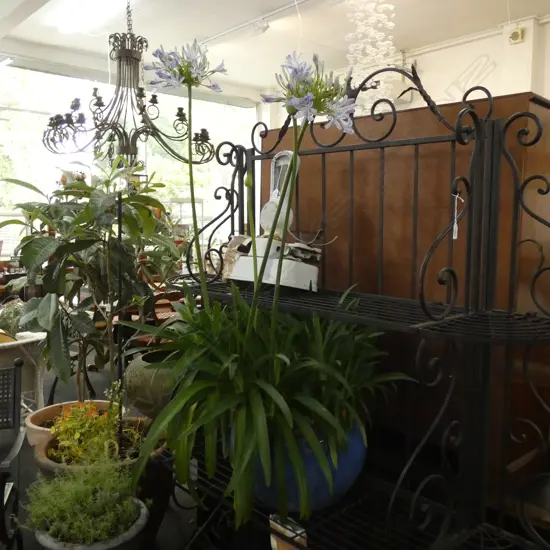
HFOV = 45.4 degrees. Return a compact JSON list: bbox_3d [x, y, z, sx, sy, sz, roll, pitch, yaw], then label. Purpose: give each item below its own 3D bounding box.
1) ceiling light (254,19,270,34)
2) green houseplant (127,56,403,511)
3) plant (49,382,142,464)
[{"bbox_3d":[-0.099,-1.968,5.200,0.140,0.135,0.110,-3,6,-32],"label":"ceiling light"},{"bbox_3d":[-0.010,0.010,1.860,0.820,1.300,0.760,0,5,0],"label":"green houseplant"},{"bbox_3d":[-0.541,0.424,1.985,0.285,0.190,0.270,0,5,0],"label":"plant"}]

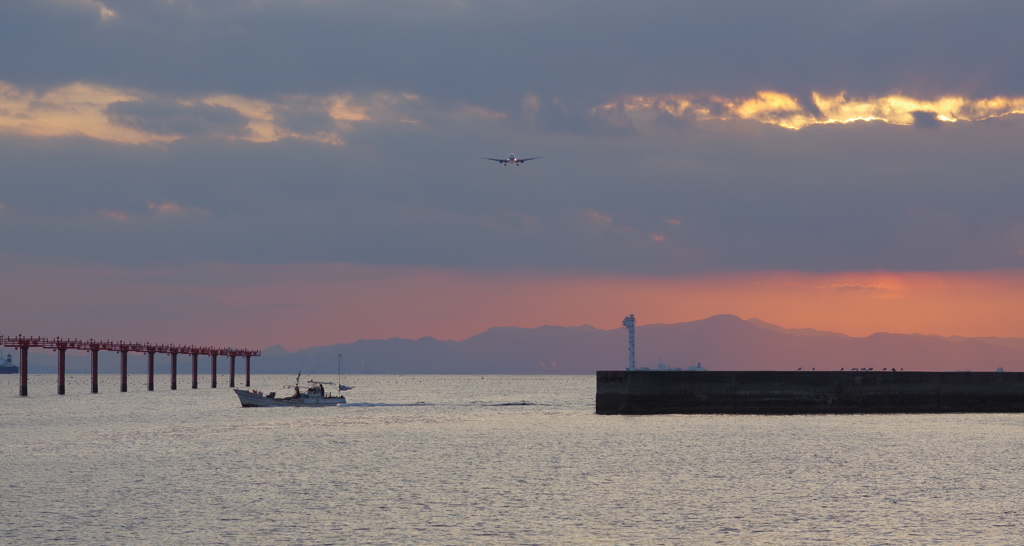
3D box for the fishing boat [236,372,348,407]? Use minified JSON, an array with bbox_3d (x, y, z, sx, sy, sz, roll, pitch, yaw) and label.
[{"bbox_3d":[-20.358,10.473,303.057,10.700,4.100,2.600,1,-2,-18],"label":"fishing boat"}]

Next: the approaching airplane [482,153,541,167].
[{"bbox_3d":[0.868,-92.048,2599.114,47.600,16.100,54.900,0,-5,2],"label":"approaching airplane"}]

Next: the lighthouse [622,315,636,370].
[{"bbox_3d":[48.555,29.092,1350.000,5.600,24.880,4.400,0,-2,0],"label":"lighthouse"}]

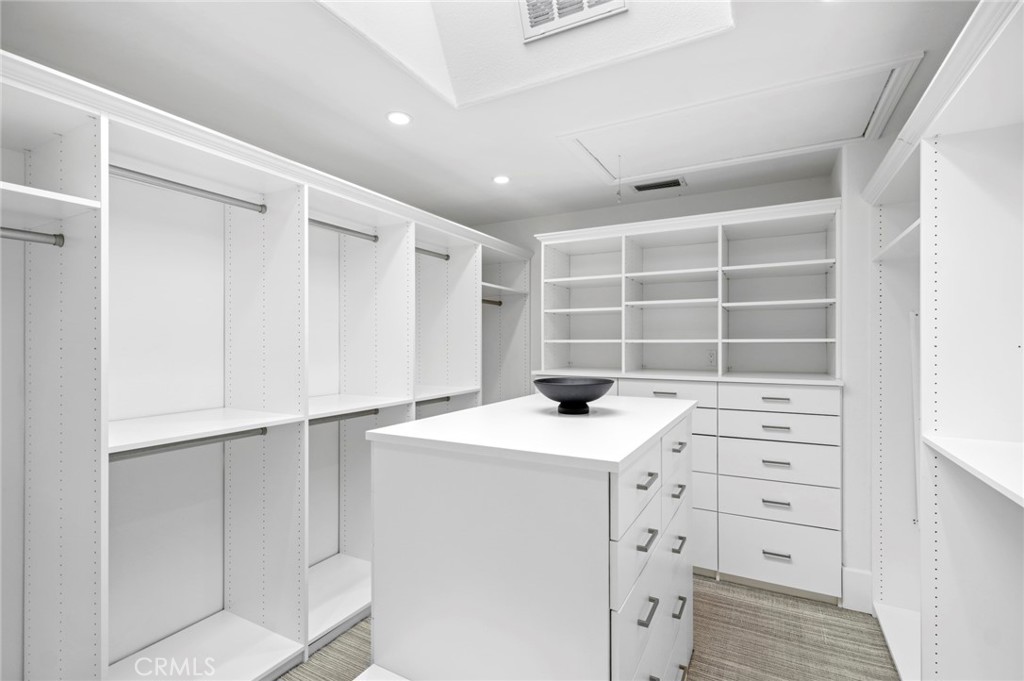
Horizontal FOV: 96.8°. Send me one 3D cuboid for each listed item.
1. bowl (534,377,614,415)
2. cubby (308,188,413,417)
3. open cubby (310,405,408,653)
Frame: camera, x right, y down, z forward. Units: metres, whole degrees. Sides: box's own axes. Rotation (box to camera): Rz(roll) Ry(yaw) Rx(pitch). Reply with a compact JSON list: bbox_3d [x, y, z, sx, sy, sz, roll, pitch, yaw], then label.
[{"bbox_3d":[0.238,0.216,1.742,0.307,0.118,0.307,0,0,0],"label":"bowl"},{"bbox_3d":[-1.015,-0.169,2.502,0.610,1.053,0.712,0,0,29],"label":"cubby"},{"bbox_3d":[-1.011,0.869,2.494,0.610,1.012,0.712,0,0,29],"label":"open cubby"}]

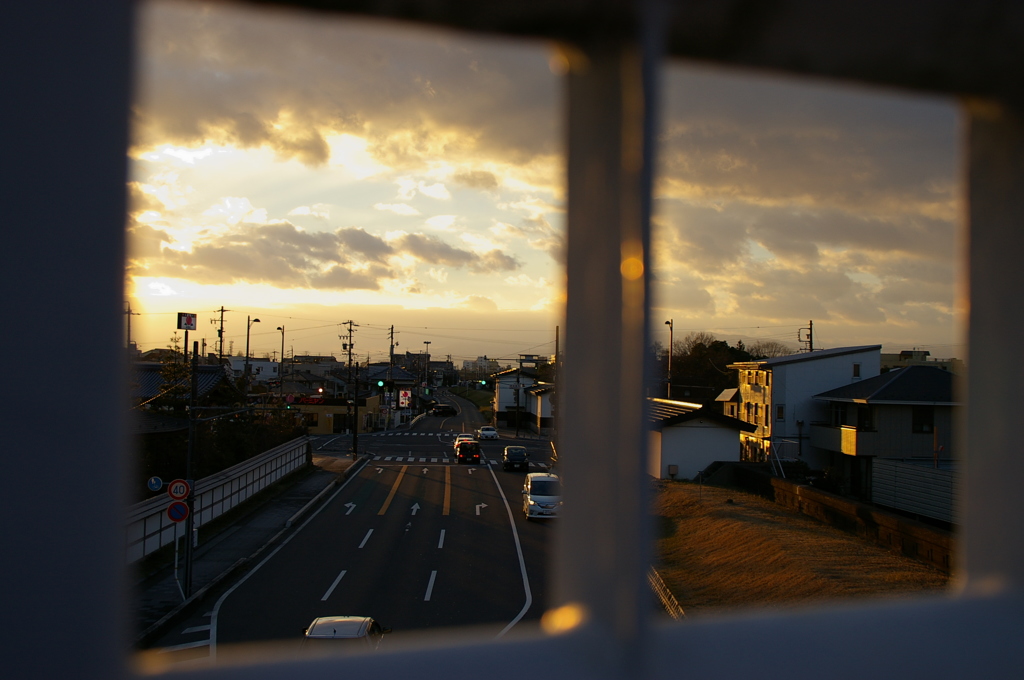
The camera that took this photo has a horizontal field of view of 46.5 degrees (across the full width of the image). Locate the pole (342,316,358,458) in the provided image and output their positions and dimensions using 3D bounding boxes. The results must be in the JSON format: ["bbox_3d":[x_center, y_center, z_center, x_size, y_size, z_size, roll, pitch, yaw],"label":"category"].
[{"bbox_3d":[-12.510,3.794,91.869,1.200,10.600,0.700,1,-1,-11],"label":"pole"}]

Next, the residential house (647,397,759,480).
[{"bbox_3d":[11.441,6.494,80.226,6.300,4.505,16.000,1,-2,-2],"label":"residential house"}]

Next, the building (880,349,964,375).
[{"bbox_3d":[81.546,8.105,235.879,18.000,12.500,12.000,1,-2,-2],"label":"building"}]

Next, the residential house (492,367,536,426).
[{"bbox_3d":[0.280,6.981,144.640,5.800,6.926,9.500,1,-2,-2],"label":"residential house"}]

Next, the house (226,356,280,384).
[{"bbox_3d":[-45.124,7.078,208.958,8.600,8.100,8.500,1,-2,-1],"label":"house"}]

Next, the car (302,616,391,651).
[{"bbox_3d":[-3.500,6.490,24.700,1.720,1.520,4.400,1,-1,-2],"label":"car"}]

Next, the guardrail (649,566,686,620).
[{"bbox_3d":[4.300,7.114,31.968,0.200,0.750,9.500,1,-2,-1],"label":"guardrail"}]

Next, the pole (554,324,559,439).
[{"bbox_3d":[4.043,4.186,106.838,0.320,10.800,0.320,1,-2,-2],"label":"pole"}]

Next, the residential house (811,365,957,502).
[{"bbox_3d":[24.142,5.415,71.011,10.783,7.614,10.900,1,-2,-1],"label":"residential house"}]

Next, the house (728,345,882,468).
[{"bbox_3d":[23.700,5.300,97.000,9.300,9.800,11.000,1,-1,-2],"label":"house"}]

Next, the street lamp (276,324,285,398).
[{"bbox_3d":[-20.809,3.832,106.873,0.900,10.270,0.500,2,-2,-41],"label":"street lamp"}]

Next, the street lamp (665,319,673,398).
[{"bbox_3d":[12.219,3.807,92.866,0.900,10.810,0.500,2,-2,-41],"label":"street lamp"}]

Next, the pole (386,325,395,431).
[{"bbox_3d":[-12.975,4.033,127.862,0.600,11.180,0.800,1,-1,18],"label":"pole"}]

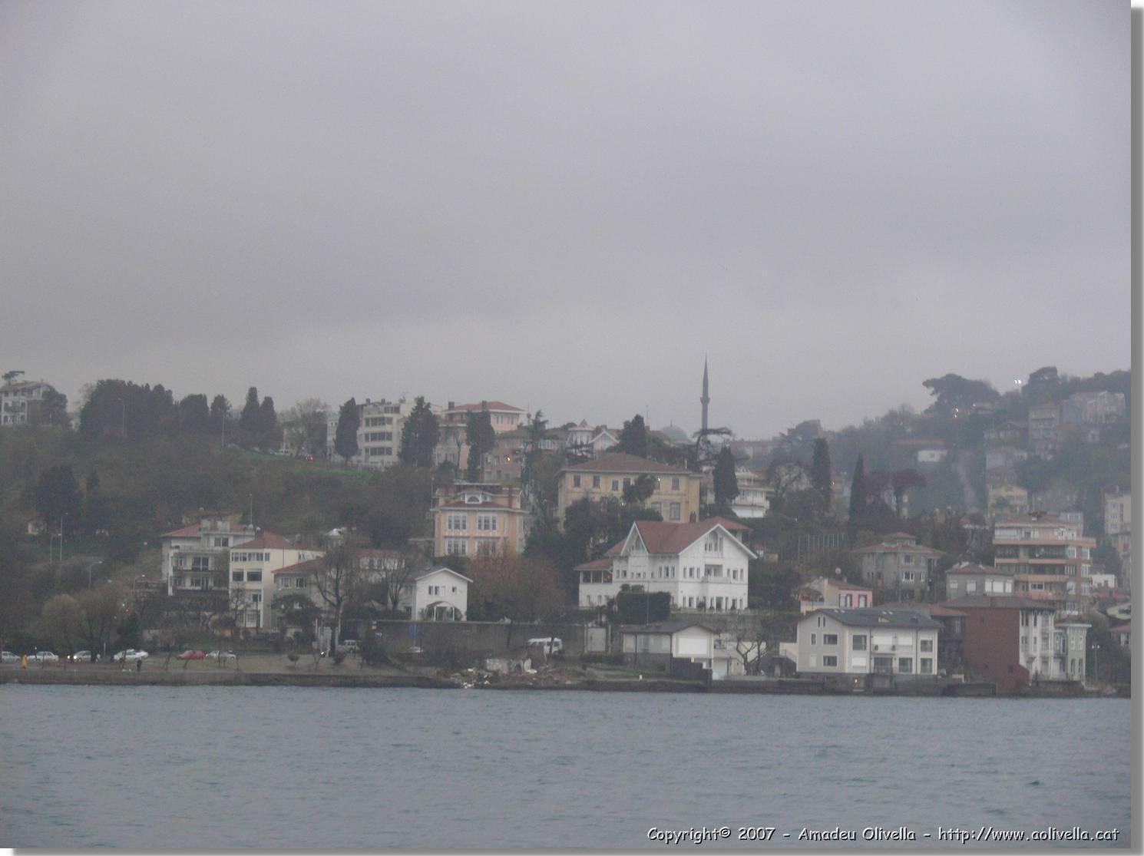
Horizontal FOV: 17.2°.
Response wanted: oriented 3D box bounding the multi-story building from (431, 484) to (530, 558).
[{"bbox_3d":[-14.915,15.587,612.000,12.800,13.000,11.000,0,-3,15],"label":"multi-story building"}]

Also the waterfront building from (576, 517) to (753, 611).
[{"bbox_3d":[13.790,20.160,557.000,15.500,13.600,21.500,4,-4,-40],"label":"waterfront building"}]

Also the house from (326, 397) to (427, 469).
[{"bbox_3d":[-38.390,1.290,741.000,15.900,12.720,11.780,-2,-5,44],"label":"house"}]

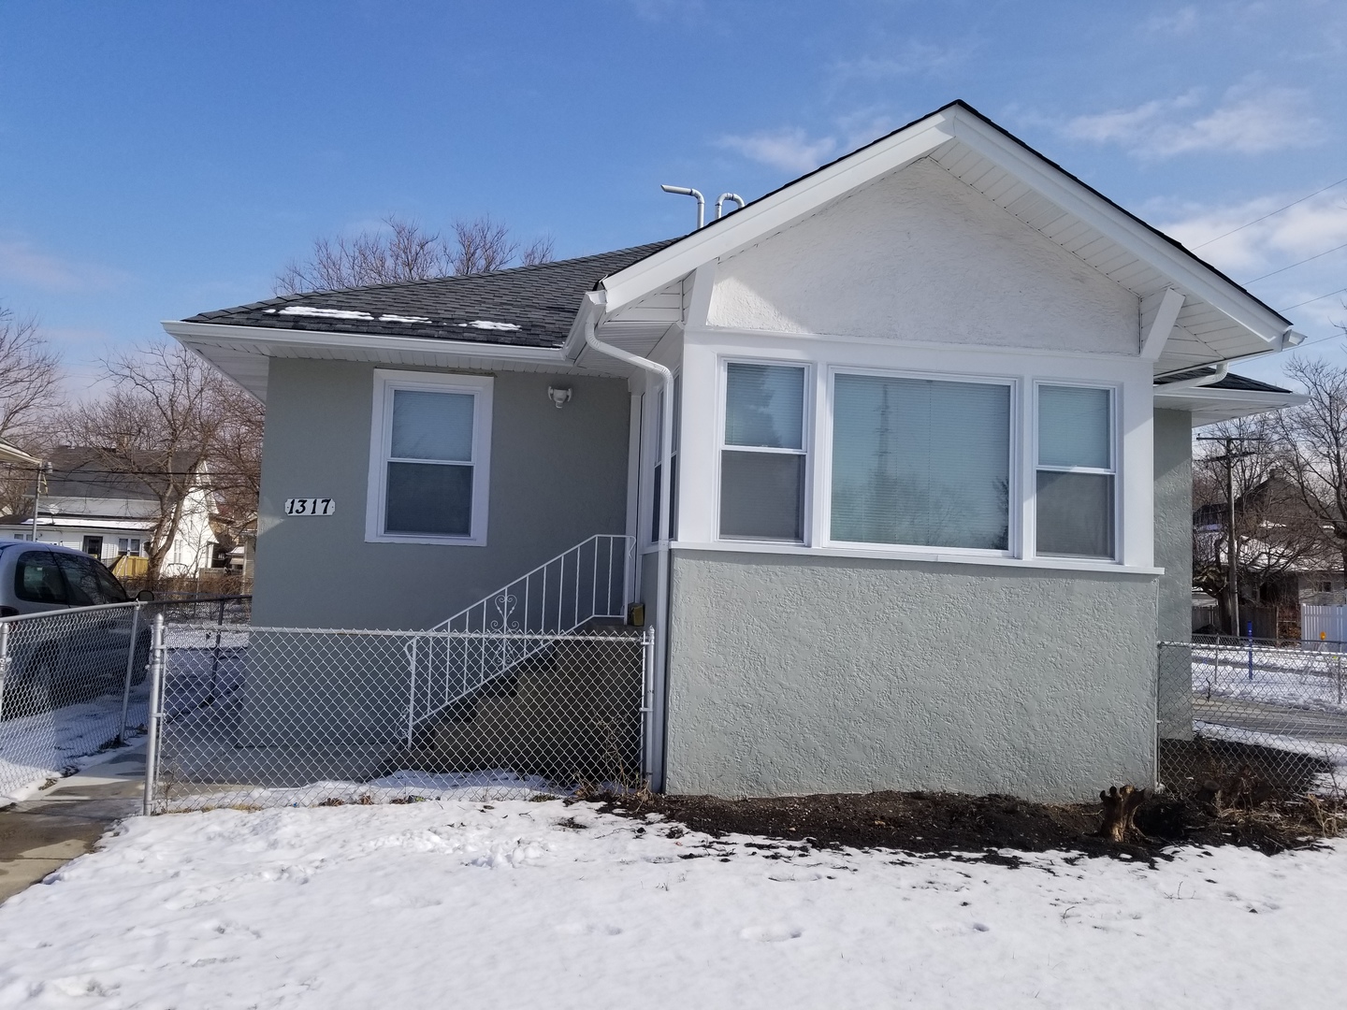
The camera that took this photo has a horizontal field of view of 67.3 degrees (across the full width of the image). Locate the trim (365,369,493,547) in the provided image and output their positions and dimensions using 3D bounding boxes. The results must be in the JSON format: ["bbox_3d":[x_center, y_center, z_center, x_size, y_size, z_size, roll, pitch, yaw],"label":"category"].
[{"bbox_3d":[-2.233,-0.427,9.303,1.080,1.580,0.100,3,-4,-10],"label":"trim"}]

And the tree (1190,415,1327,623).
[{"bbox_3d":[21.828,0.475,38.324,7.500,9.140,7.000,3,-4,-10],"label":"tree"}]

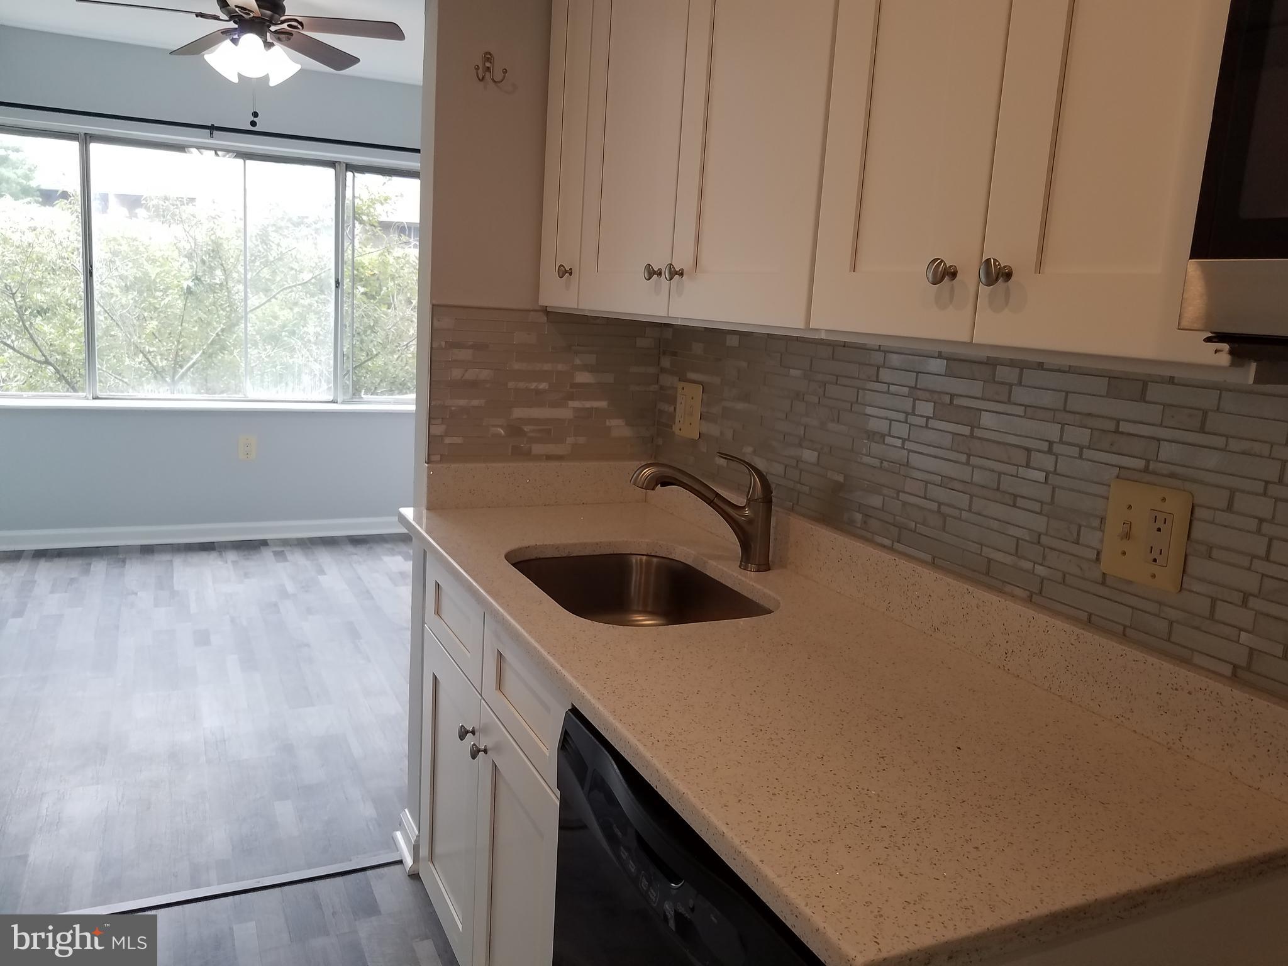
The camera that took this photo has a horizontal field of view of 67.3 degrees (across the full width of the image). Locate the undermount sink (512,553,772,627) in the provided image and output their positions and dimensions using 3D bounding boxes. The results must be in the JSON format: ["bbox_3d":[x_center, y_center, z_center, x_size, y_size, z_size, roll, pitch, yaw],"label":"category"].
[{"bbox_3d":[-0.023,0.298,1.812,0.425,0.195,0.555,-2,12,-26],"label":"undermount sink"}]

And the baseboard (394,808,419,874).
[{"bbox_3d":[-0.601,0.895,2.444,0.026,0.100,0.168,-2,12,-26],"label":"baseboard"}]

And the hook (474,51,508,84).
[{"bbox_3d":[-0.331,-0.899,2.087,0.074,0.067,0.038,-2,12,-26],"label":"hook"}]

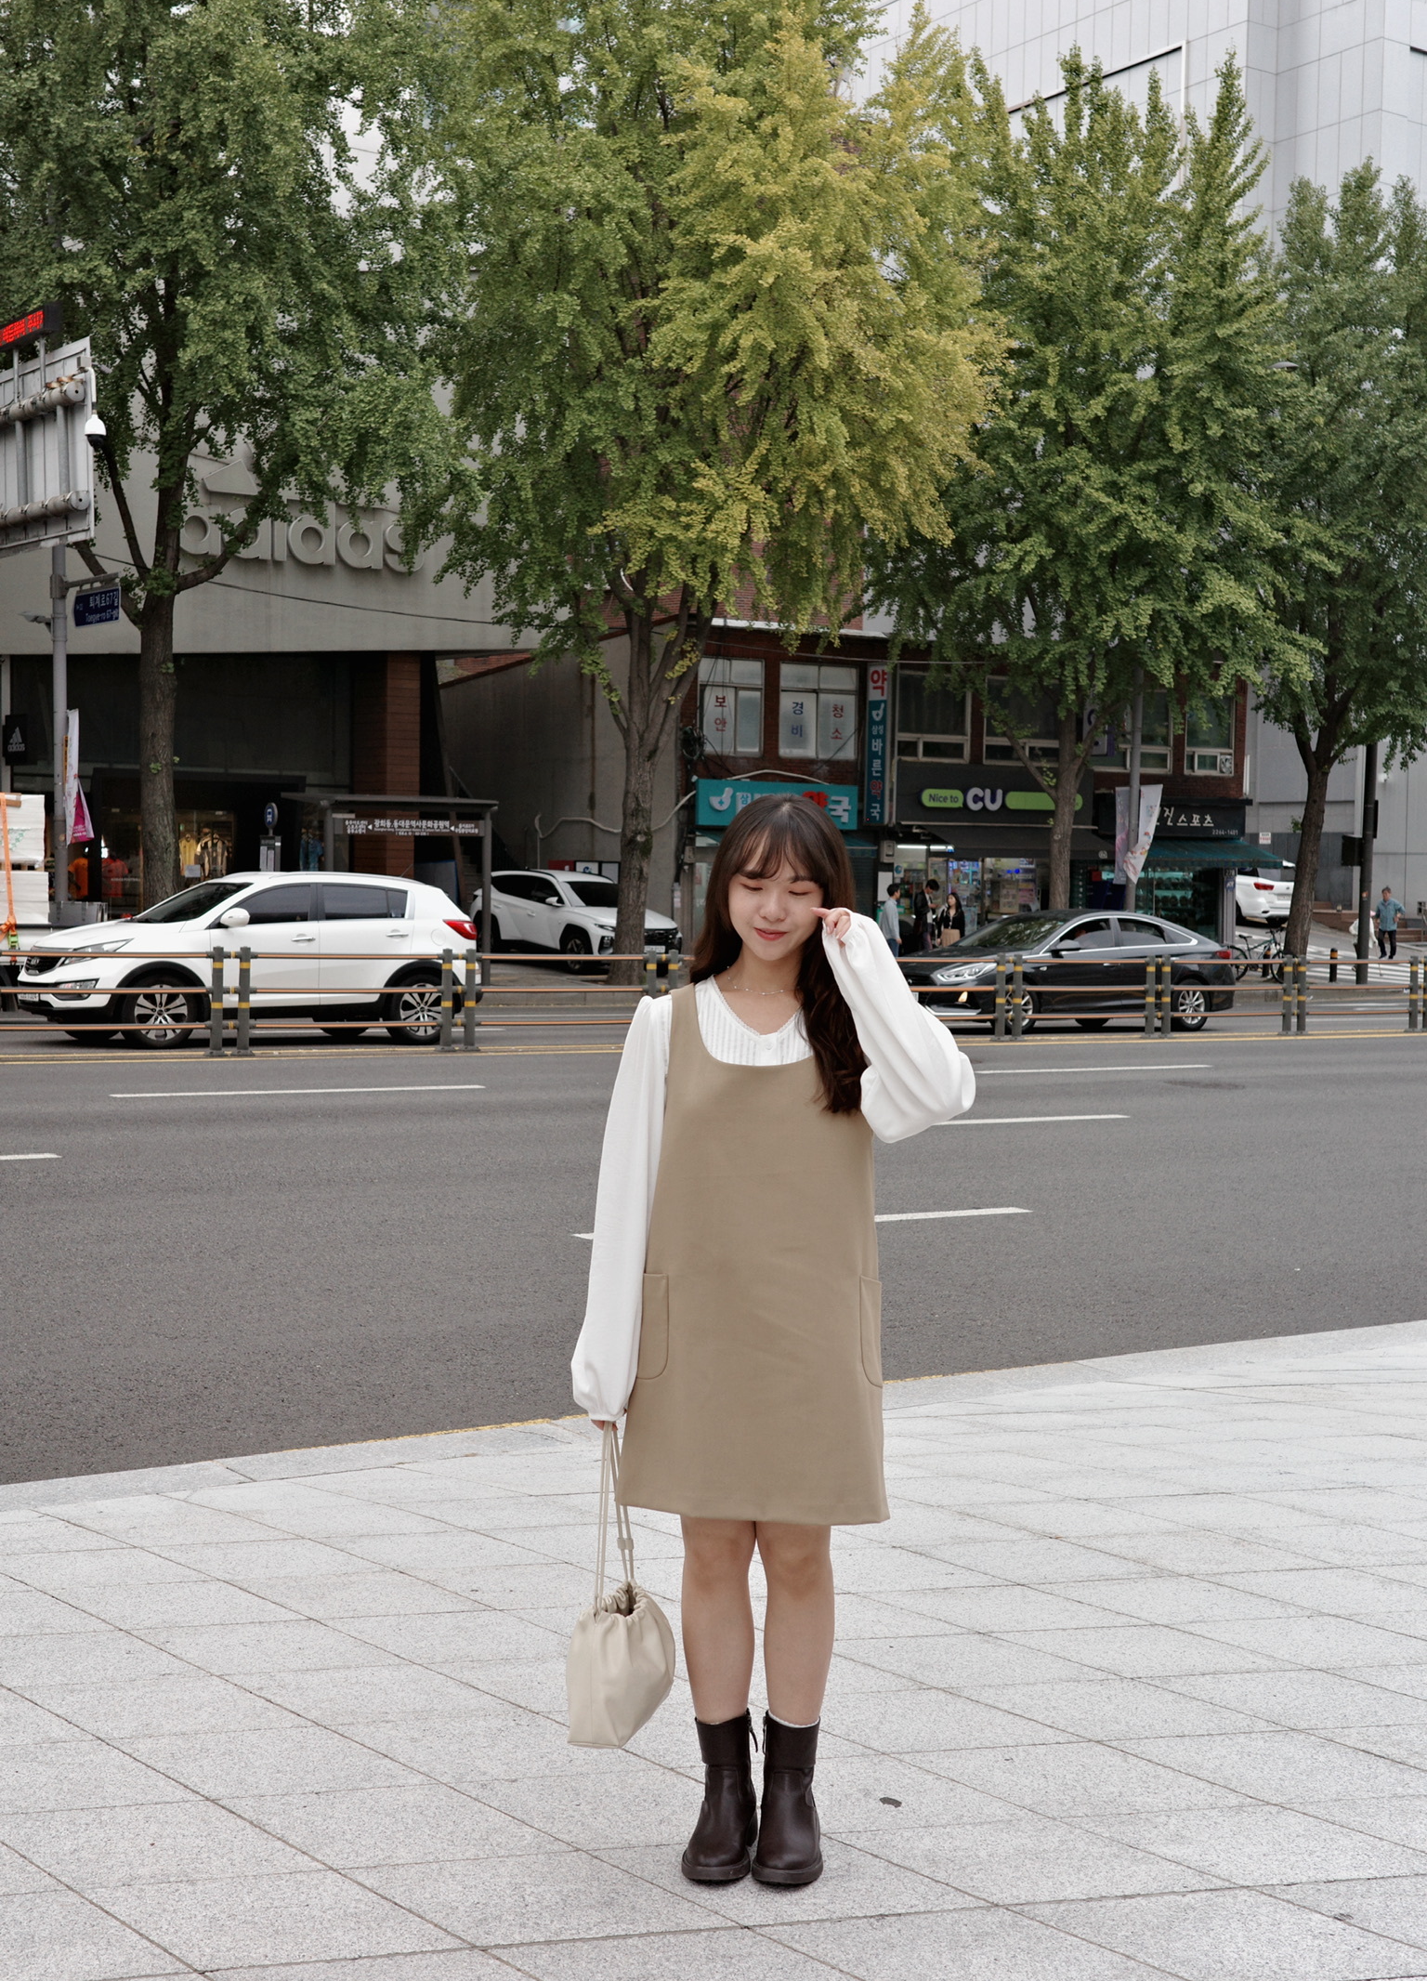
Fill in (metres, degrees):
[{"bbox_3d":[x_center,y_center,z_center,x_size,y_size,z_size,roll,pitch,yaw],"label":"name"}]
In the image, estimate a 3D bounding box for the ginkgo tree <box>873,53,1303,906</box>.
[{"bbox_3d":[5.715,-7.245,36.817,6.800,14.248,6.600,1,3,0],"label":"ginkgo tree"}]

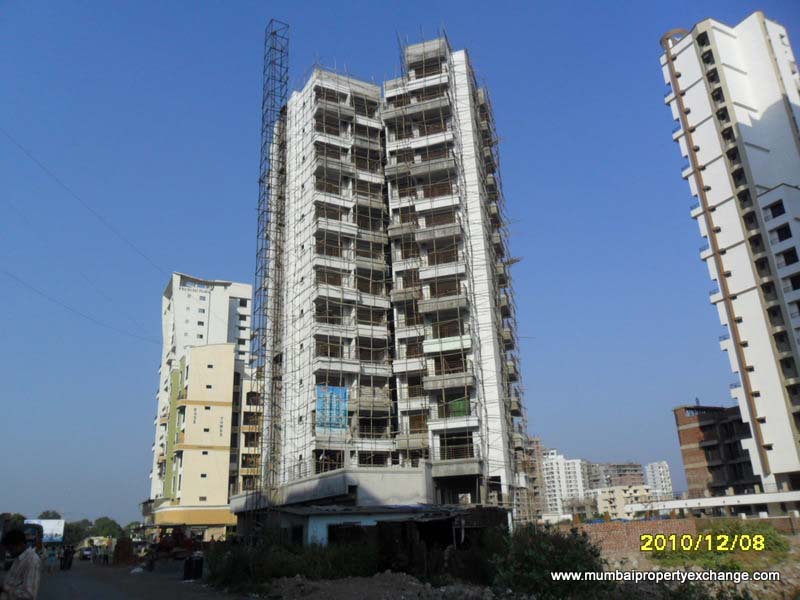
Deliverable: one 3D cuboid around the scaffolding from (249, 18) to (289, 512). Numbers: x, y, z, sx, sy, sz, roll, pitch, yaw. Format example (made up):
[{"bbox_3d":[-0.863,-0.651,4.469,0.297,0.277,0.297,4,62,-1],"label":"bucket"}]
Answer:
[{"bbox_3d":[-10.998,-3.978,52.808,1.700,47.600,1.700,10,-23,-33],"label":"scaffolding"}]

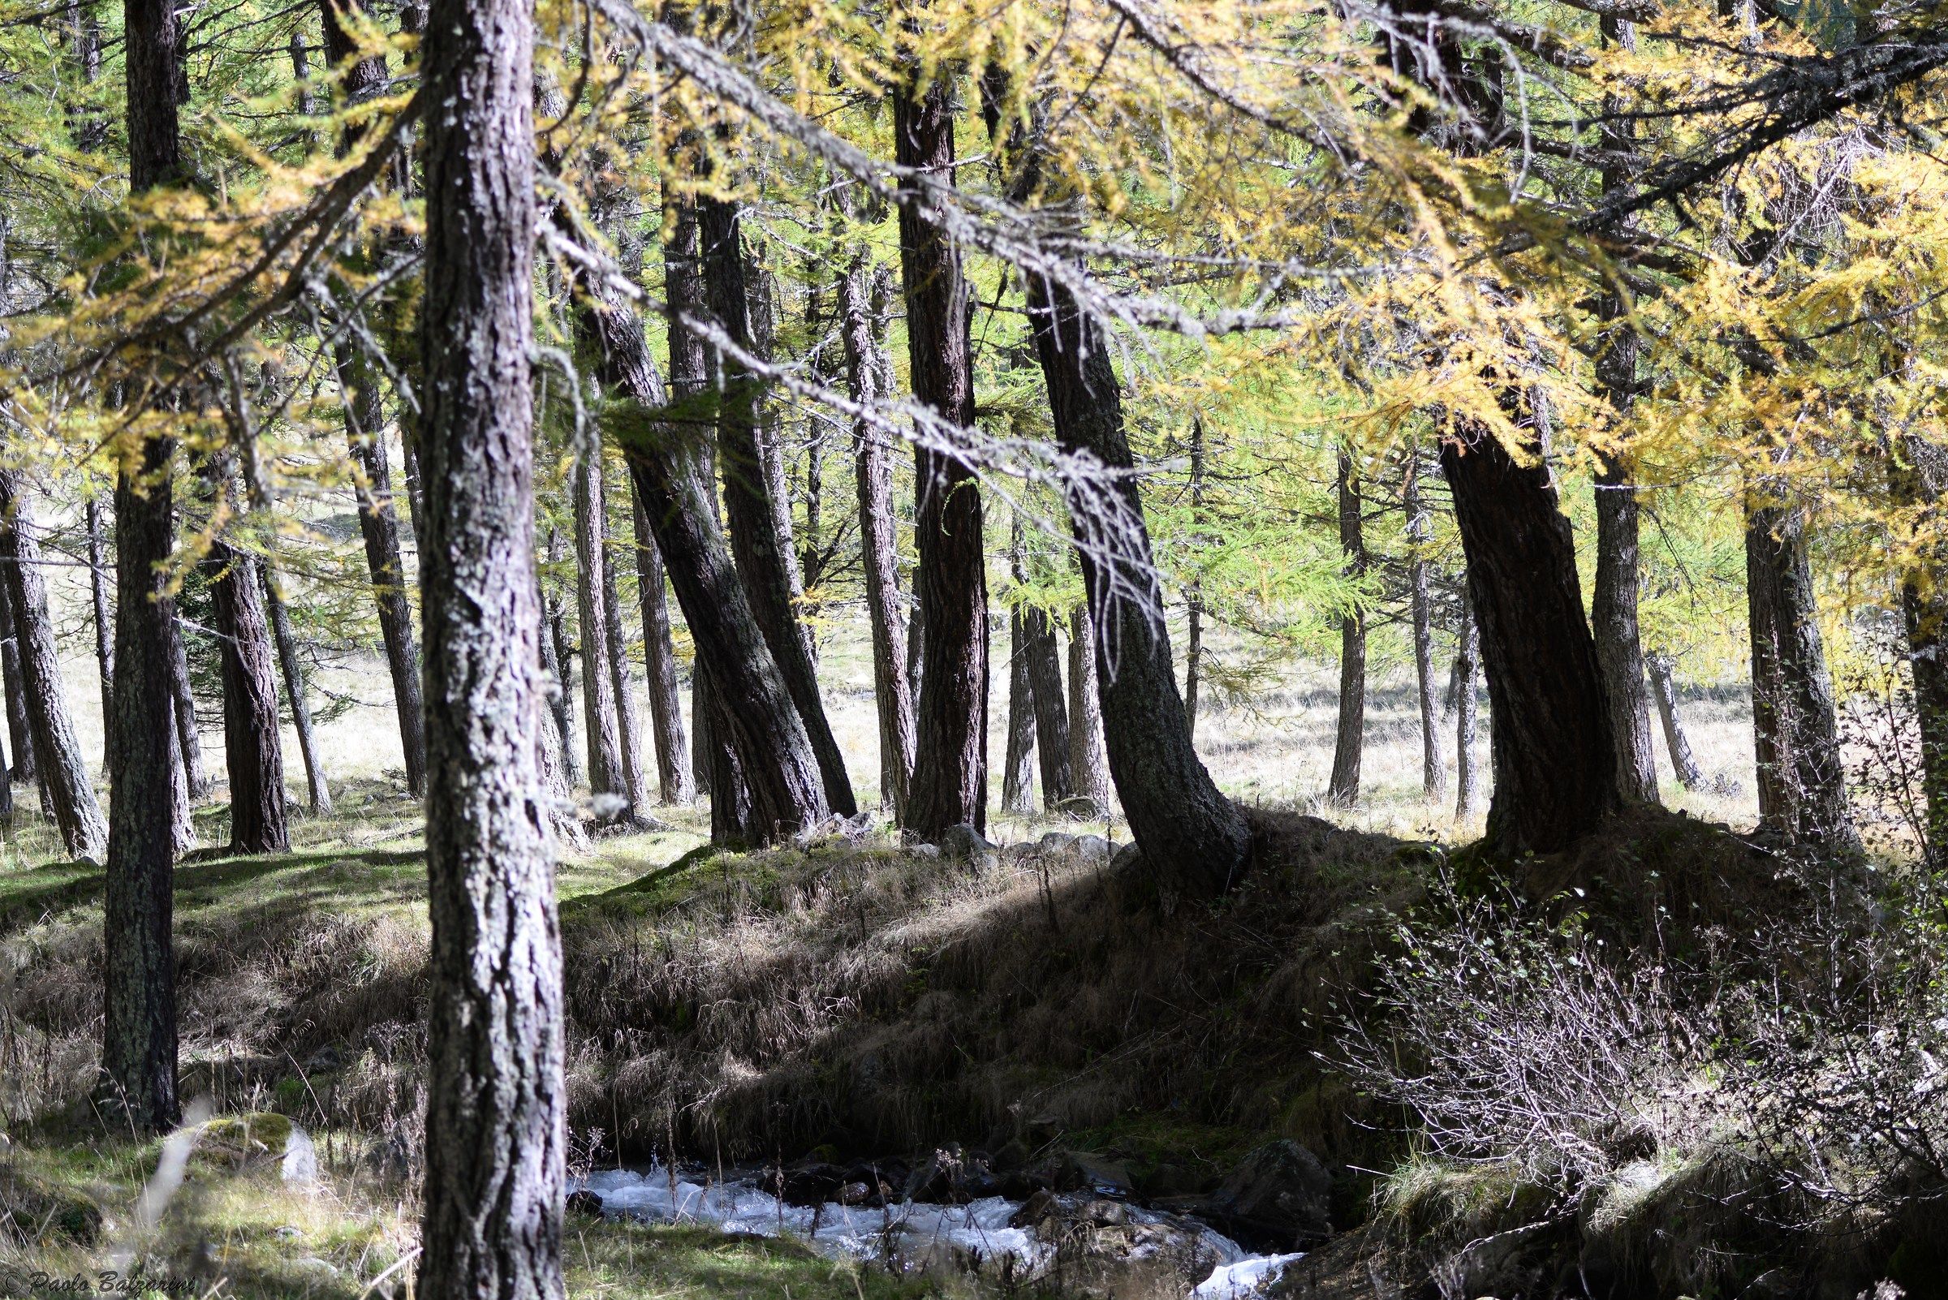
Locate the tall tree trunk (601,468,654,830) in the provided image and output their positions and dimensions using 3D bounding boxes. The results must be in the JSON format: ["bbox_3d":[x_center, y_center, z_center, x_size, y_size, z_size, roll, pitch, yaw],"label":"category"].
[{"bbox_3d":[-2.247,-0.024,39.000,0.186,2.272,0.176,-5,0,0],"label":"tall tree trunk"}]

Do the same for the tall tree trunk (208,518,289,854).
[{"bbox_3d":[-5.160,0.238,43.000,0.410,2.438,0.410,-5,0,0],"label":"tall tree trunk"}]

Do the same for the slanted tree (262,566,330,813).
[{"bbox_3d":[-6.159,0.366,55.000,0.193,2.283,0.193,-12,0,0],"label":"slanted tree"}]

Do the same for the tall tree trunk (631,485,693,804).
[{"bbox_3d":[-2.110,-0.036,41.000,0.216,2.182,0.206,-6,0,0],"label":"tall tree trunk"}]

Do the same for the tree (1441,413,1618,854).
[{"bbox_3d":[2.896,-0.088,32.000,0.683,2.349,0.627,-9,0,0],"label":"tree"}]

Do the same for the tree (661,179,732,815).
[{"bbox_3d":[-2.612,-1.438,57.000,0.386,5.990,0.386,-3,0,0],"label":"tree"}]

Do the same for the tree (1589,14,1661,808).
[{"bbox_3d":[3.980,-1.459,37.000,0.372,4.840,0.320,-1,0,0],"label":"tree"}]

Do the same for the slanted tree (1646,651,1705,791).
[{"bbox_3d":[7.168,0.724,62.000,0.233,1.480,0.202,-15,0,0],"label":"slanted tree"}]

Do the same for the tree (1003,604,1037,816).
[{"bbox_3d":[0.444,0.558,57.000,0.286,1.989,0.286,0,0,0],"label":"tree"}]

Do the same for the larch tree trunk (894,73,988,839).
[{"bbox_3d":[-0.204,-1.212,37.000,0.464,4.741,0.418,-2,0,0],"label":"larch tree trunk"}]

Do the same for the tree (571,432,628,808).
[{"bbox_3d":[-2.971,-0.223,48.000,0.265,2.875,0.241,-4,0,0],"label":"tree"}]

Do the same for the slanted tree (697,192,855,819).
[{"bbox_3d":[-1.250,-0.907,38.000,0.420,3.987,0.296,-10,0,0],"label":"slanted tree"}]

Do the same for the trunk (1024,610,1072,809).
[{"bbox_3d":[0.633,0.509,52.000,0.300,1.723,0.274,-7,0,0],"label":"trunk"}]

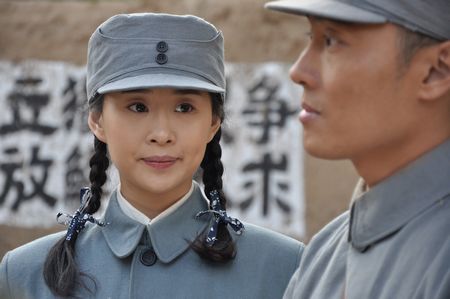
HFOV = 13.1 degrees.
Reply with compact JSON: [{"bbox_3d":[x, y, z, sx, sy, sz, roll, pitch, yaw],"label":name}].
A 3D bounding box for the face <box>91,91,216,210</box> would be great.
[{"bbox_3d":[-0.095,0.000,2.640,0.177,0.162,0.150,0,-2,-7],"label":"face"}]

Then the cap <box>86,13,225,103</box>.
[{"bbox_3d":[-0.095,-0.124,2.660,0.187,0.110,0.240,0,-3,-7],"label":"cap"}]

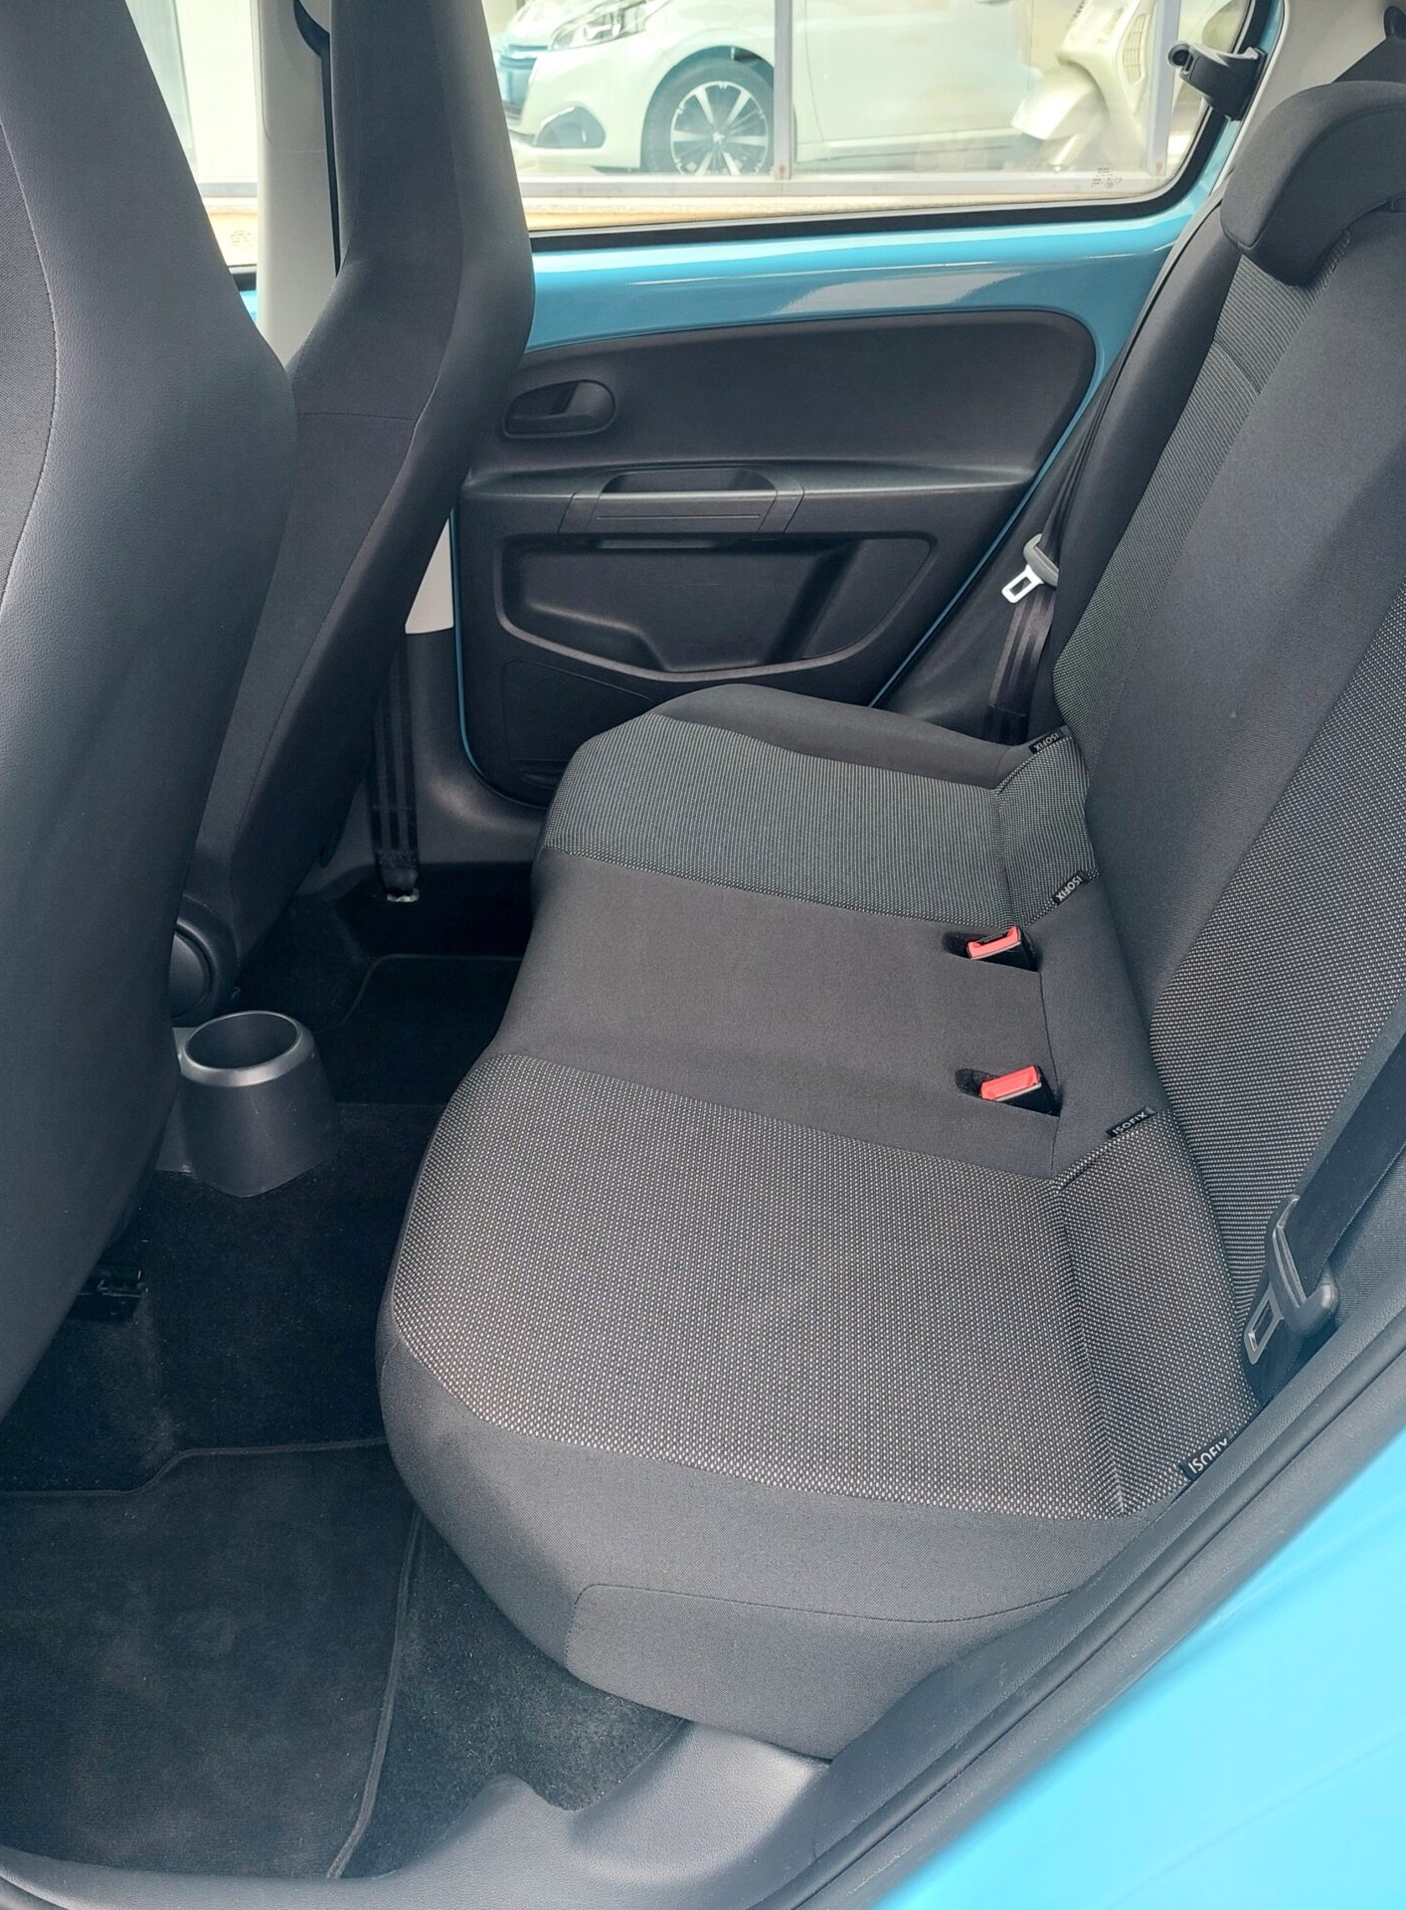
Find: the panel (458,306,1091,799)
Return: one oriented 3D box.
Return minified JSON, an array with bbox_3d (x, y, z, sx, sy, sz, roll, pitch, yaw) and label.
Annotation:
[{"bbox_3d":[0.057,-0.380,1.838,0.615,0.510,0.085,1,29,4],"label":"panel"}]

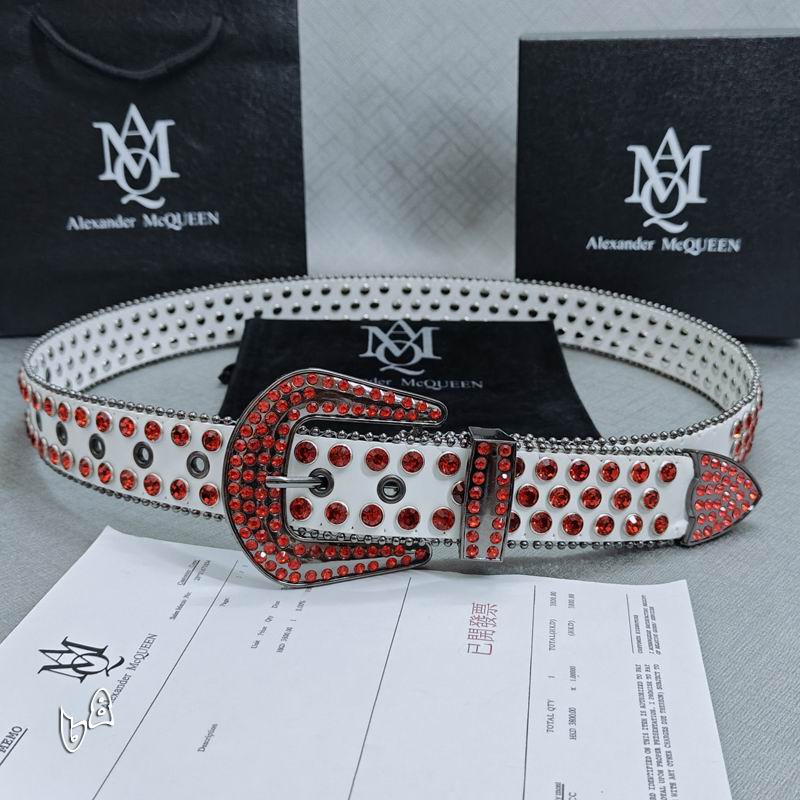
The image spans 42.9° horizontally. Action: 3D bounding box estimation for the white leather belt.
[{"bbox_3d":[-0.003,-0.025,0.470,0.316,0.076,0.323,2,20,4],"label":"white leather belt"}]

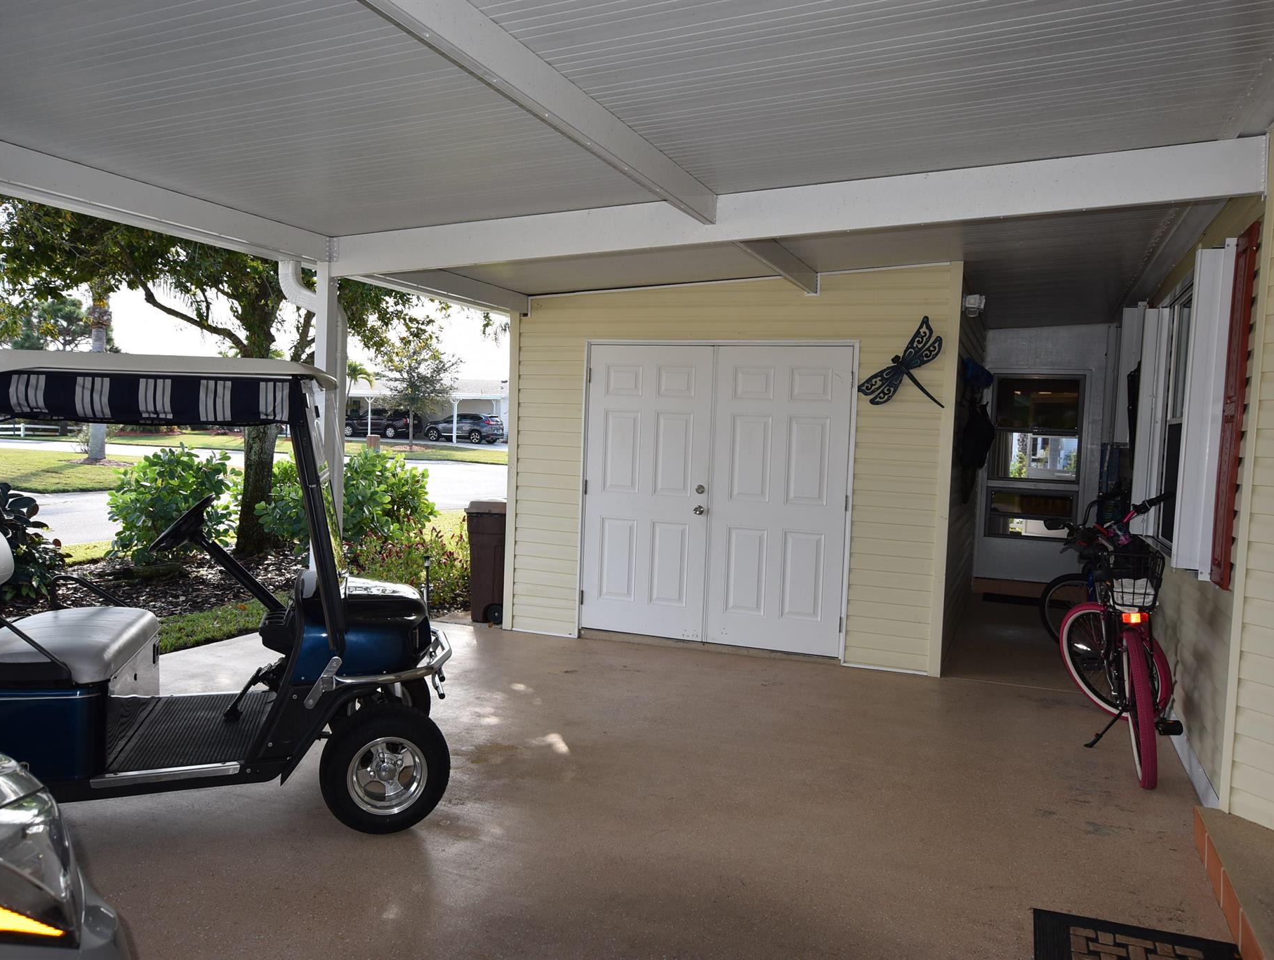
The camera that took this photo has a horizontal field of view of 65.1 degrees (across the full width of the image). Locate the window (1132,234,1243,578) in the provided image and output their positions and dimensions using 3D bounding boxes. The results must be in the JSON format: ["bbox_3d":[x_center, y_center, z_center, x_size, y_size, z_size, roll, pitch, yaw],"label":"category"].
[{"bbox_3d":[2.898,-0.335,5.419,0.130,1.470,2.550,4,3,22],"label":"window"}]

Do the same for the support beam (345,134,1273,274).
[{"bbox_3d":[0.356,-1.149,4.417,4.170,0.207,0.060,0,2,22],"label":"support beam"}]

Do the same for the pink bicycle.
[{"bbox_3d":[2.377,0.715,4.853,0.580,1.220,1.720,4,3,22],"label":"pink bicycle"}]

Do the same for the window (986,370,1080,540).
[{"bbox_3d":[3.793,-0.219,9.543,0.800,1.540,0.070,4,3,22],"label":"window"}]

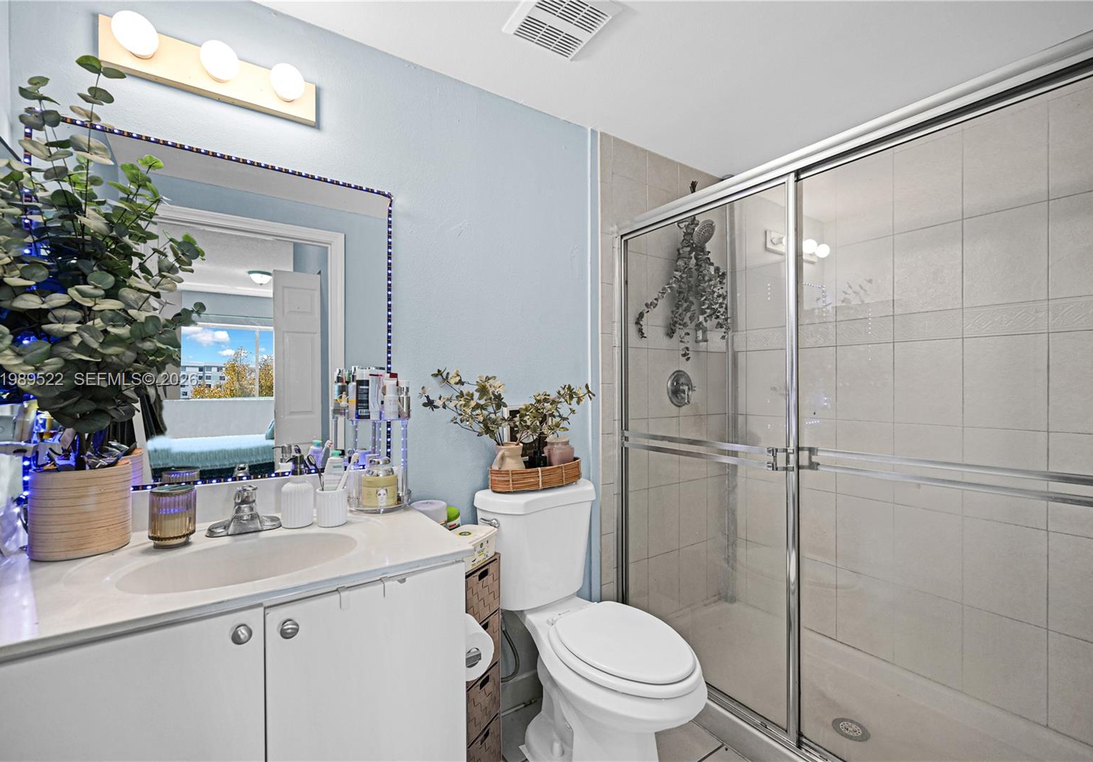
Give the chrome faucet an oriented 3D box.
[{"bbox_3d":[-0.714,0.307,1.045,0.153,0.110,0.130,-1,0,-34],"label":"chrome faucet"}]

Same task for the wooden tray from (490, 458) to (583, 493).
[{"bbox_3d":[-0.024,0.339,1.655,0.360,0.083,0.120,-1,0,-34],"label":"wooden tray"}]

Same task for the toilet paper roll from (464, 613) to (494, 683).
[{"bbox_3d":[-0.202,0.660,1.100,0.116,0.116,0.105,-1,0,-34],"label":"toilet paper roll"}]

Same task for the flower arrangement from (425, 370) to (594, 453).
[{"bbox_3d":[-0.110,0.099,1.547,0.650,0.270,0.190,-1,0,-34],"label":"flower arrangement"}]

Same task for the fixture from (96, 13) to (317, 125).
[{"bbox_3d":[-0.827,-0.800,1.121,0.449,0.107,0.125,-1,0,-34],"label":"fixture"}]

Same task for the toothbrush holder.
[{"bbox_3d":[-0.542,0.317,1.129,0.071,0.087,0.071,-1,0,-34],"label":"toothbrush holder"}]

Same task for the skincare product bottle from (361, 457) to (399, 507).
[{"bbox_3d":[-0.468,0.281,1.256,0.089,0.133,0.089,-1,0,-32],"label":"skincare product bottle"}]

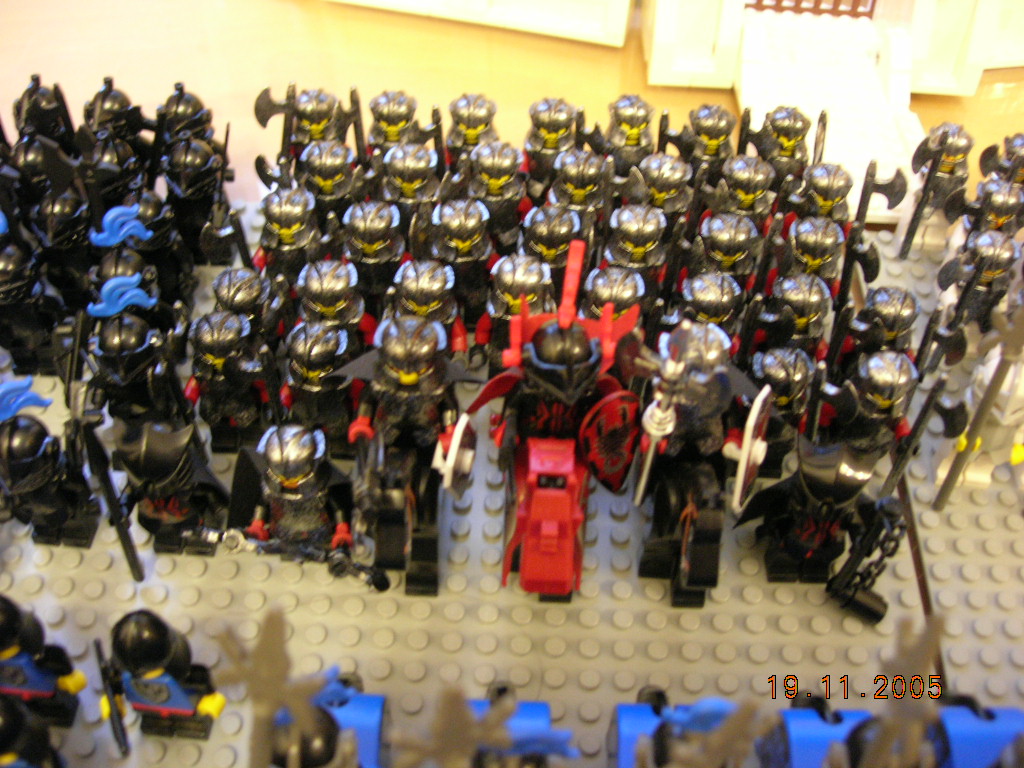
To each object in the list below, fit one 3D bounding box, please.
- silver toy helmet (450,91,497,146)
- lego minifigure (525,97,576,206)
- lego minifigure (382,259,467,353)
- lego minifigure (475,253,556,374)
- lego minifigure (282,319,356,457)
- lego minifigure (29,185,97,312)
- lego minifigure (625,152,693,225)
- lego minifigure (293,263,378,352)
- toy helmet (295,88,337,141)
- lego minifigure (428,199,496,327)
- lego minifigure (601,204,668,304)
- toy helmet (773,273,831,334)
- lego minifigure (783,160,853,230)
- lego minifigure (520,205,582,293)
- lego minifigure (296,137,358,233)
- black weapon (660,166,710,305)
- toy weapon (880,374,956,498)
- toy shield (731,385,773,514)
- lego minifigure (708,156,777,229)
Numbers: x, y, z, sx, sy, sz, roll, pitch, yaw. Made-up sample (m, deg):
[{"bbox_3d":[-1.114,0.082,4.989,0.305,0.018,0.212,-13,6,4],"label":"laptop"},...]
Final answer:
[{"bbox_3d":[-0.012,-0.079,0.334,0.014,0.014,0.014,3,49,0],"label":"silver toy helmet"},{"bbox_3d":[0.012,-0.065,0.343,0.024,0.043,0.016,3,49,0],"label":"lego minifigure"},{"bbox_3d":[-0.022,-0.013,0.297,0.023,0.042,0.015,3,49,0],"label":"lego minifigure"},{"bbox_3d":[0.002,-0.016,0.303,0.023,0.042,0.014,3,48,1],"label":"lego minifigure"},{"bbox_3d":[-0.048,0.002,0.286,0.023,0.042,0.014,3,48,1],"label":"lego minifigure"},{"bbox_3d":[-0.121,-0.035,0.311,0.024,0.043,0.016,3,49,0],"label":"lego minifigure"},{"bbox_3d":[0.043,-0.047,0.329,0.023,0.042,0.015,5,49,2],"label":"lego minifigure"},{"bbox_3d":[-0.046,-0.014,0.296,0.024,0.043,0.016,3,49,0],"label":"lego minifigure"},{"bbox_3d":[-0.059,-0.082,0.342,0.015,0.014,0.014,3,48,1],"label":"toy helmet"},{"bbox_3d":[-0.013,-0.031,0.311,0.024,0.043,0.016,0,49,-2],"label":"lego minifigure"},{"bbox_3d":[0.034,-0.031,0.318,0.023,0.042,0.014,3,48,1],"label":"lego minifigure"},{"bbox_3d":[0.074,-0.020,0.286,0.015,0.014,0.014,7,49,4],"label":"toy helmet"},{"bbox_3d":[0.089,-0.044,0.329,0.023,0.042,0.015,6,49,3],"label":"lego minifigure"},{"bbox_3d":[0.011,-0.031,0.317,0.023,0.042,0.014,3,48,1],"label":"lego minifigure"},{"bbox_3d":[-0.052,-0.050,0.327,0.024,0.043,0.016,3,49,0],"label":"lego minifigure"},{"bbox_3d":[0.051,-0.039,0.315,0.012,0.050,0.004,38,52,25],"label":"black weapon"},{"bbox_3d":[0.101,0.017,0.273,0.004,0.048,0.012,-30,57,-26],"label":"toy weapon"},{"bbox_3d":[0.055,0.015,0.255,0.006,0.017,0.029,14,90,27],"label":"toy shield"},{"bbox_3d":[0.067,-0.048,0.334,0.023,0.042,0.014,3,48,1],"label":"lego minifigure"}]

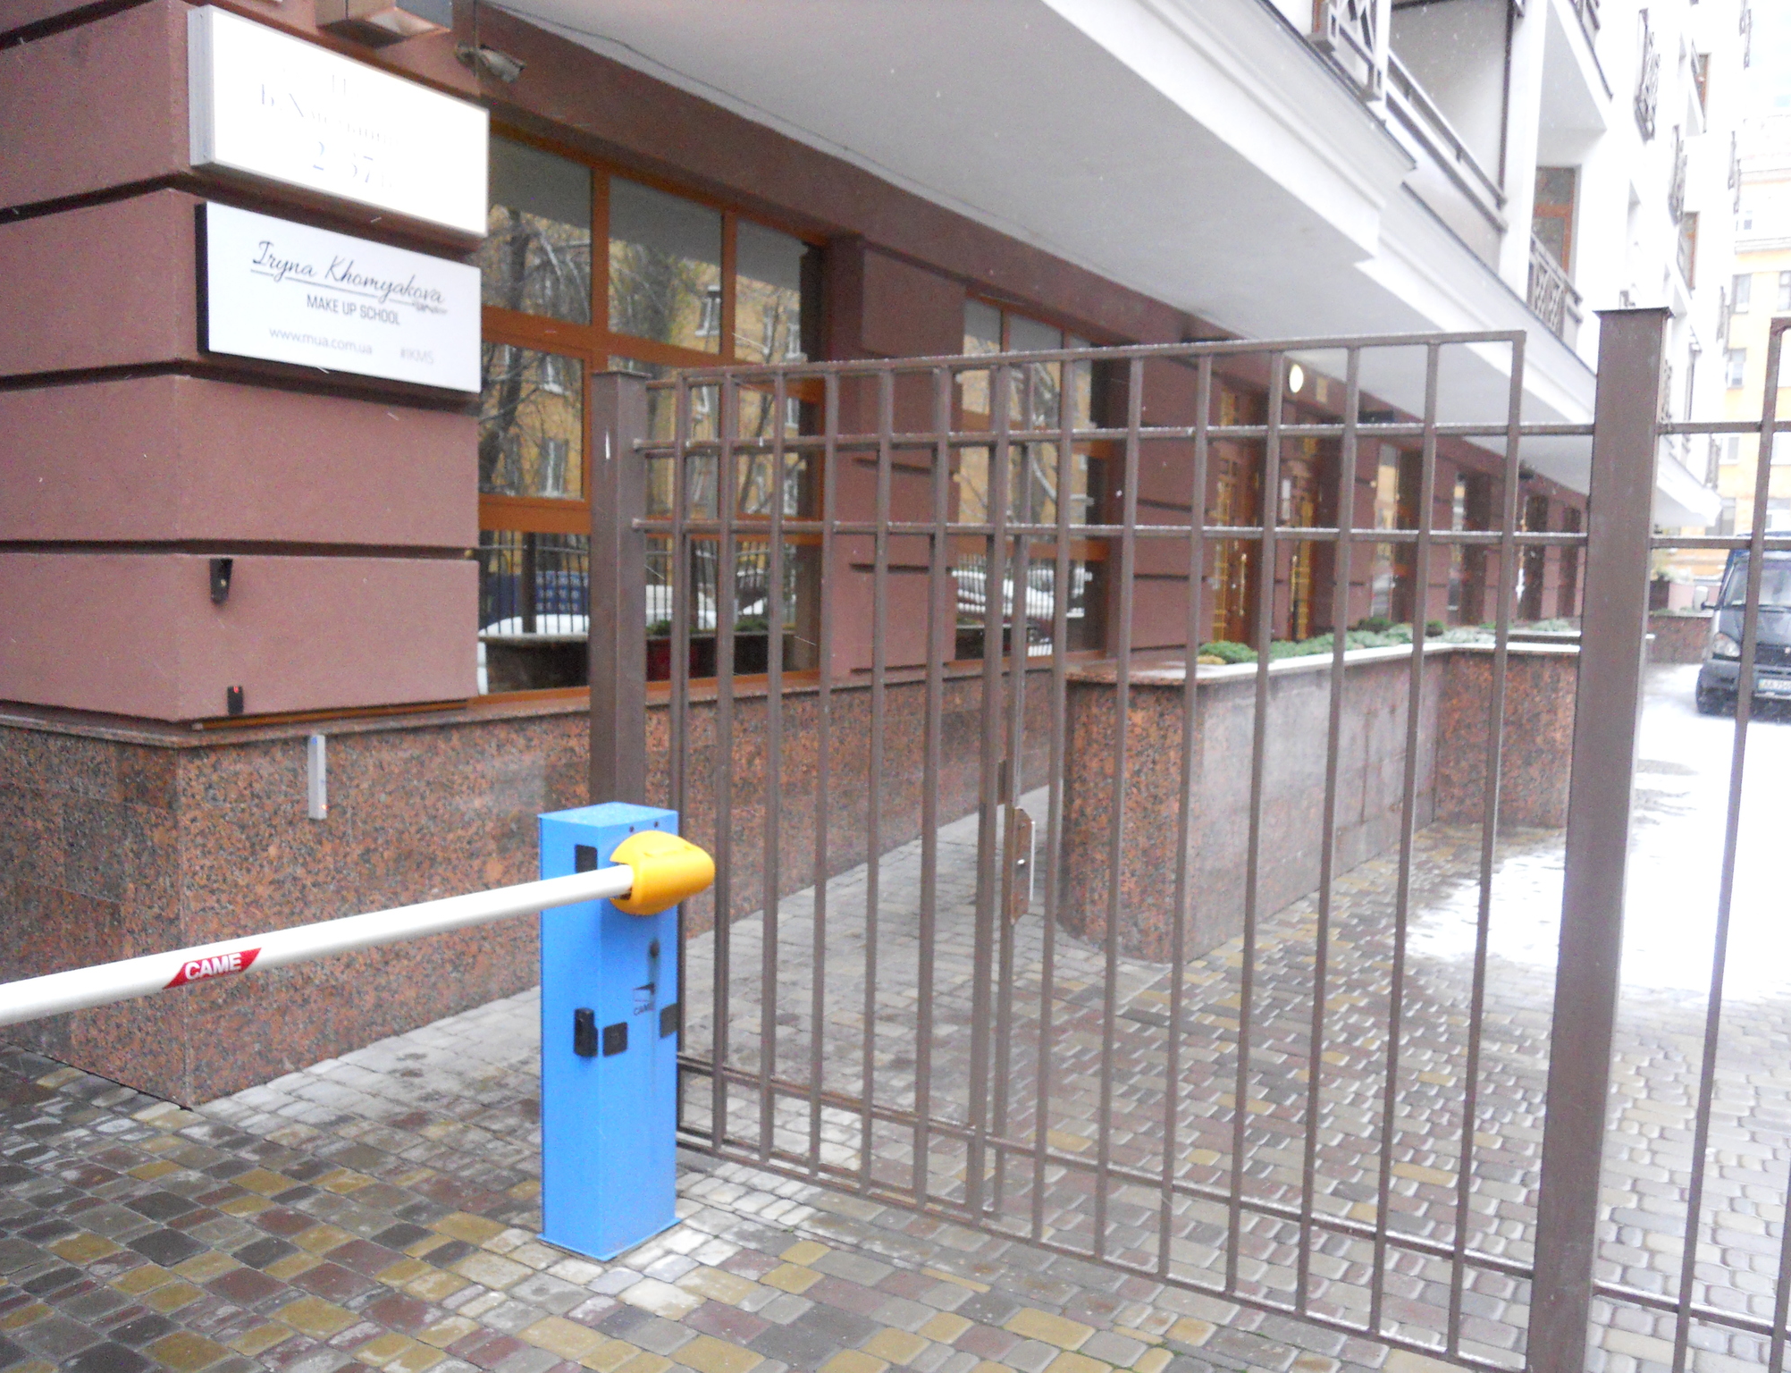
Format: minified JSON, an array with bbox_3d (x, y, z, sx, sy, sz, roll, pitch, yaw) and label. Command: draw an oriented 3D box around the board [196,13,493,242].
[{"bbox_3d":[-1.662,-1.685,4.526,0.110,0.412,1.010,4,6,31],"label":"board"}]

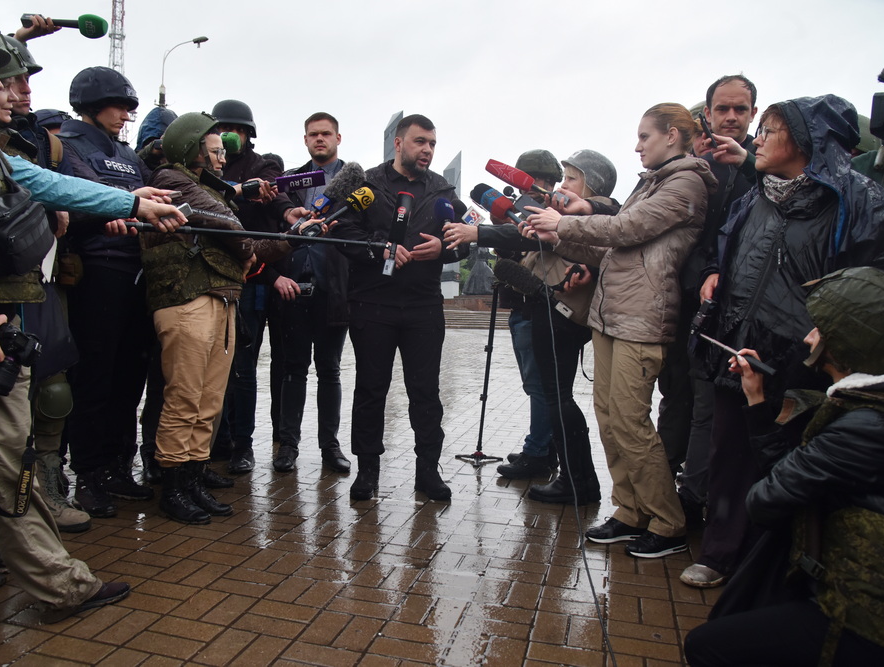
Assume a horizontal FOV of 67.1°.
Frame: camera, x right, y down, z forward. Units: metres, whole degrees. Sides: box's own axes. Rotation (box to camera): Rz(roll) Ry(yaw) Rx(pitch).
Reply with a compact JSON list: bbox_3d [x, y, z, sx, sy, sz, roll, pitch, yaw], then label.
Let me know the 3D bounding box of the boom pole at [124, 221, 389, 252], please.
[{"bbox_3d":[-0.650,-0.360,2.485,1.000,0.035,0.035,1,3,-26],"label":"boom pole"}]

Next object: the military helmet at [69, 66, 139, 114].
[{"bbox_3d":[-1.411,-1.009,2.780,0.285,0.185,0.240,12,4,2],"label":"military helmet"}]

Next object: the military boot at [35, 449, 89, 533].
[{"bbox_3d":[-1.495,0.619,2.591,0.300,0.250,0.115,3,3,22],"label":"military boot"}]

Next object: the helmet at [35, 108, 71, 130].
[{"bbox_3d":[-1.949,-1.070,3.380,0.270,0.170,0.240,7,3,-3],"label":"helmet"}]

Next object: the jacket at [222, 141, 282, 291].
[{"bbox_3d":[-1.025,-0.607,3.460,0.560,0.760,0.380,0,4,-27],"label":"jacket"}]

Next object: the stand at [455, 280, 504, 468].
[{"bbox_3d":[0.261,0.216,3.798,0.270,1.030,0.270,6,3,0],"label":"stand"}]

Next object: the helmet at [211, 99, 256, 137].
[{"bbox_3d":[-1.070,-1.103,3.420,0.250,0.195,0.280,1,4,-22],"label":"helmet"}]

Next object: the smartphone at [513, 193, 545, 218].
[{"bbox_3d":[0.335,-0.491,2.580,0.150,0.075,0.009,36,33,5],"label":"smartphone"}]

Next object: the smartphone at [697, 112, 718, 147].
[{"bbox_3d":[0.898,-0.689,2.250,0.012,0.145,0.070,-27,-3,15],"label":"smartphone"}]

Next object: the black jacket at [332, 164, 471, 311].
[{"bbox_3d":[-0.195,-0.469,3.130,0.620,0.670,0.380,1,3,-6],"label":"black jacket"}]

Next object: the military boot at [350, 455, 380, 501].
[{"bbox_3d":[-0.350,0.625,3.130,0.110,0.240,0.300,3,4,12],"label":"military boot"}]

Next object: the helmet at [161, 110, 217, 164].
[{"bbox_3d":[-1.023,-0.786,2.700,0.265,0.185,0.235,-18,4,-2],"label":"helmet"}]

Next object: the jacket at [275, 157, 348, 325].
[{"bbox_3d":[-0.636,-0.475,3.520,0.490,0.870,0.310,1,3,-5],"label":"jacket"}]

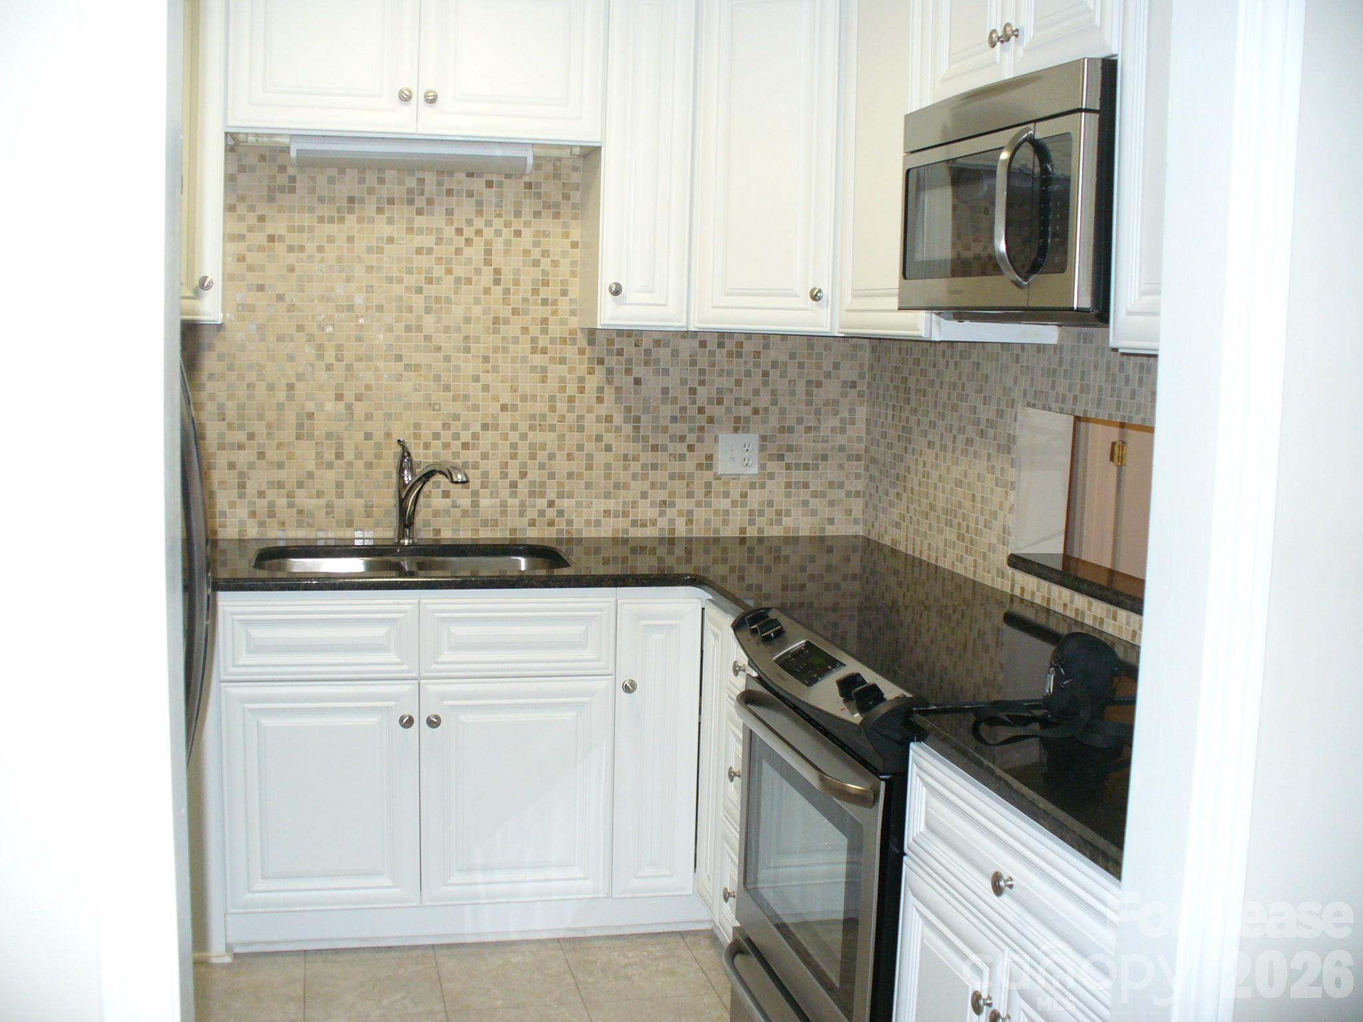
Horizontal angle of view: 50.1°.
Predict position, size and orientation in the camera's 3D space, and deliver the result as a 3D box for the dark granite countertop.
[{"bbox_3d":[-0.038,0.254,2.822,1.810,0.034,2.600,0,7,-14],"label":"dark granite countertop"}]

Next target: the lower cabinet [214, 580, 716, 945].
[{"bbox_3d":[-0.579,0.582,3.735,1.150,0.878,0.615,0,7,-14],"label":"lower cabinet"}]

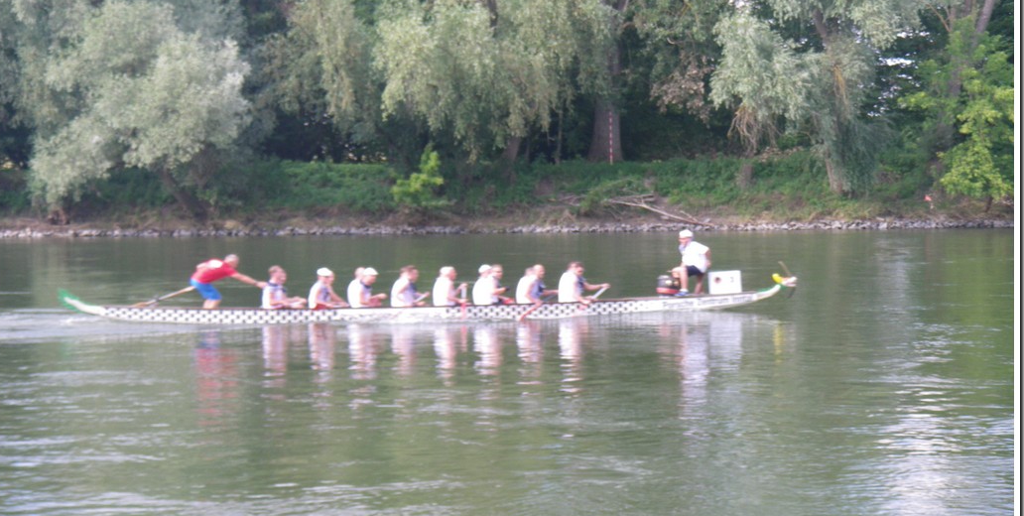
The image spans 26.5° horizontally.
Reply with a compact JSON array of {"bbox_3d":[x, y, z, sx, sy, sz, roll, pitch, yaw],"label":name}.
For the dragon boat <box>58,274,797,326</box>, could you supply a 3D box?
[{"bbox_3d":[-1.564,0.805,40.500,13.750,1.020,1.180,-1,2,-4],"label":"dragon boat"}]

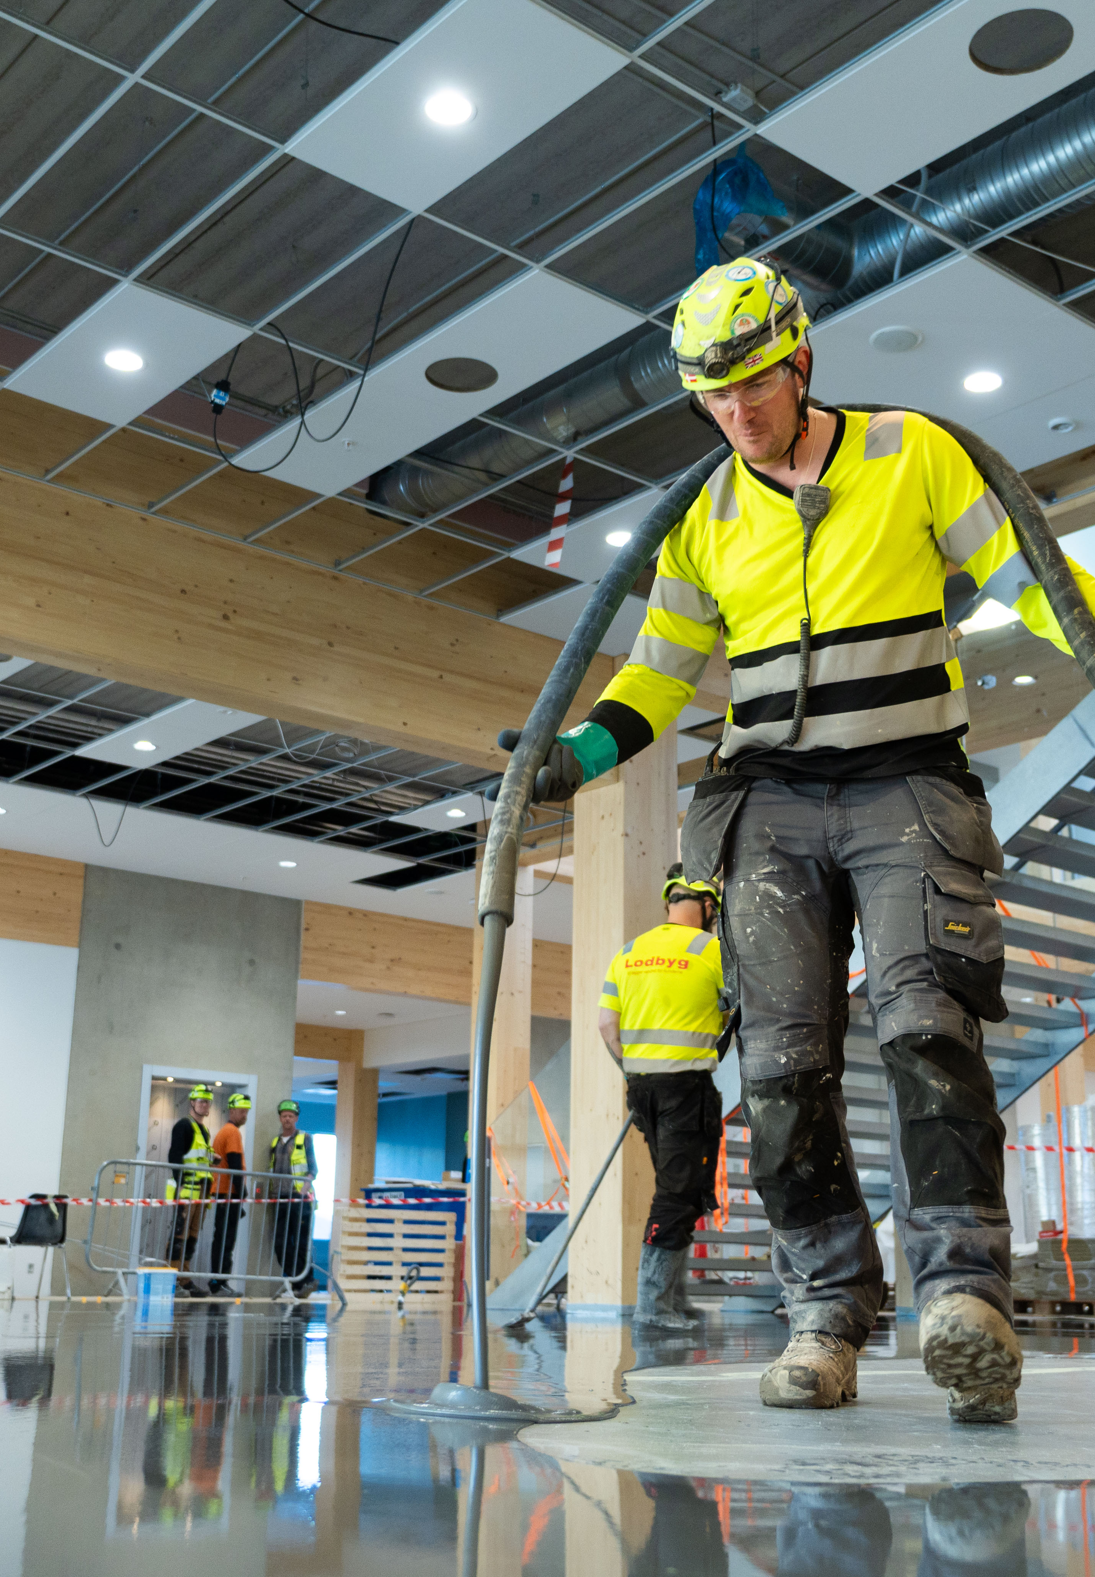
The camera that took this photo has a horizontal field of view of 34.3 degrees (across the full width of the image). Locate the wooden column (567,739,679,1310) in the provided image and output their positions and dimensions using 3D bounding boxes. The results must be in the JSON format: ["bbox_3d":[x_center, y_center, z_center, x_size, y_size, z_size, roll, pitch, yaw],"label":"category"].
[{"bbox_3d":[0.498,1.302,11.206,0.478,3.850,0.480,13,-20,-38],"label":"wooden column"}]

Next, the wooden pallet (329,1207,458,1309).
[{"bbox_3d":[-1.329,3.967,15.237,1.200,0.800,0.140,13,-20,-38],"label":"wooden pallet"}]

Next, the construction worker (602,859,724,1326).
[{"bbox_3d":[0.500,1.226,7.217,0.570,1.840,0.420,-7,-17,27],"label":"construction worker"}]

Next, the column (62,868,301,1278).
[{"bbox_3d":[-3.848,3.016,18.091,2.520,4.080,0.600,13,-20,-38],"label":"column"}]

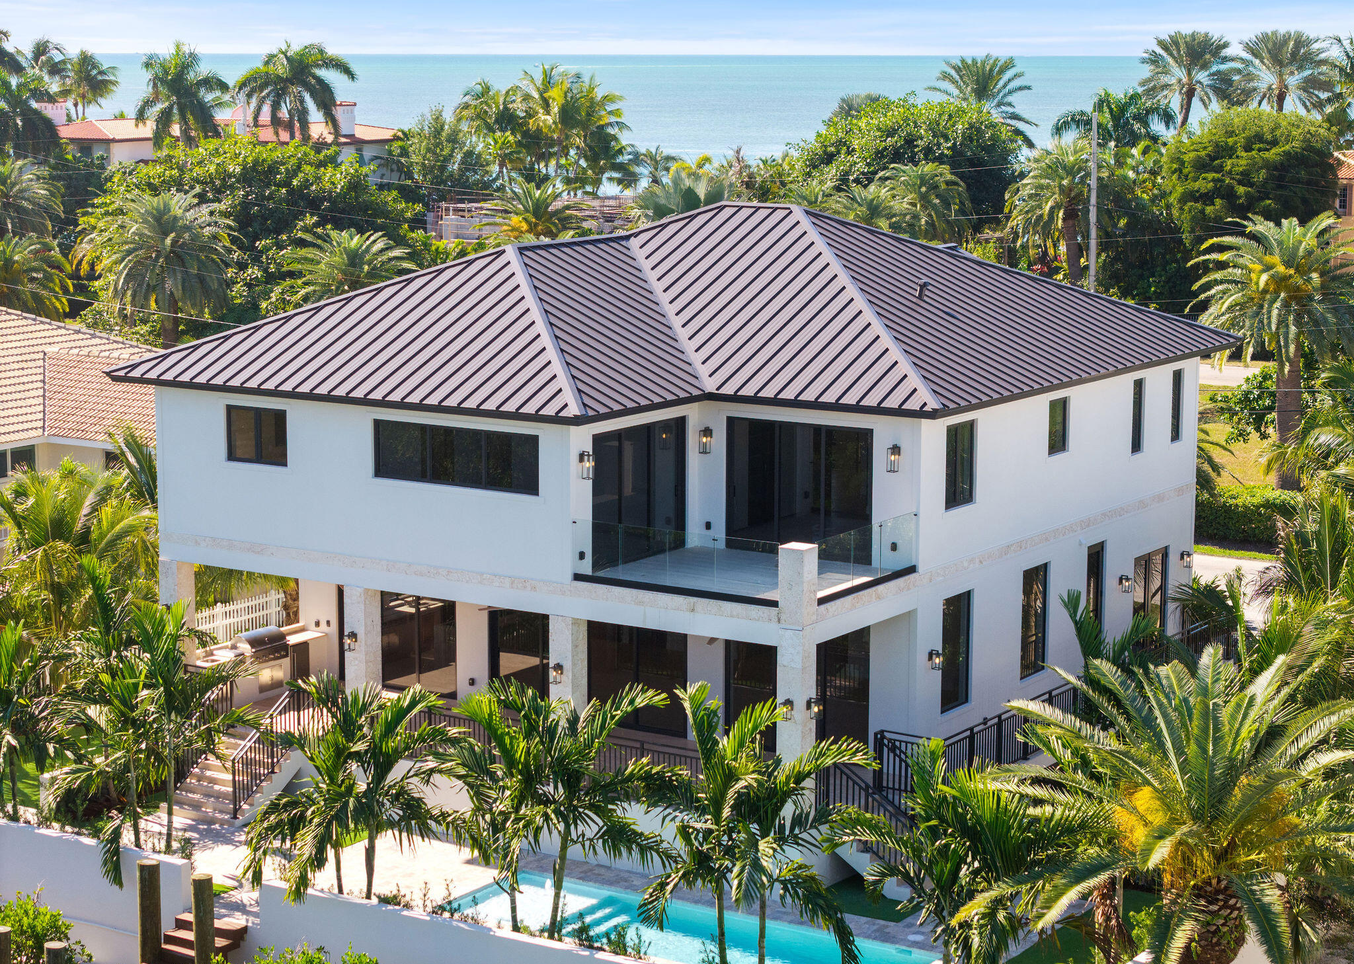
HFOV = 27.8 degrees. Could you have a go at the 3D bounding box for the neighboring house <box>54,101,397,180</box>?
[{"bbox_3d":[-34.732,-24.933,217.527,27.362,10.570,14.000,6,11,33],"label":"neighboring house"}]

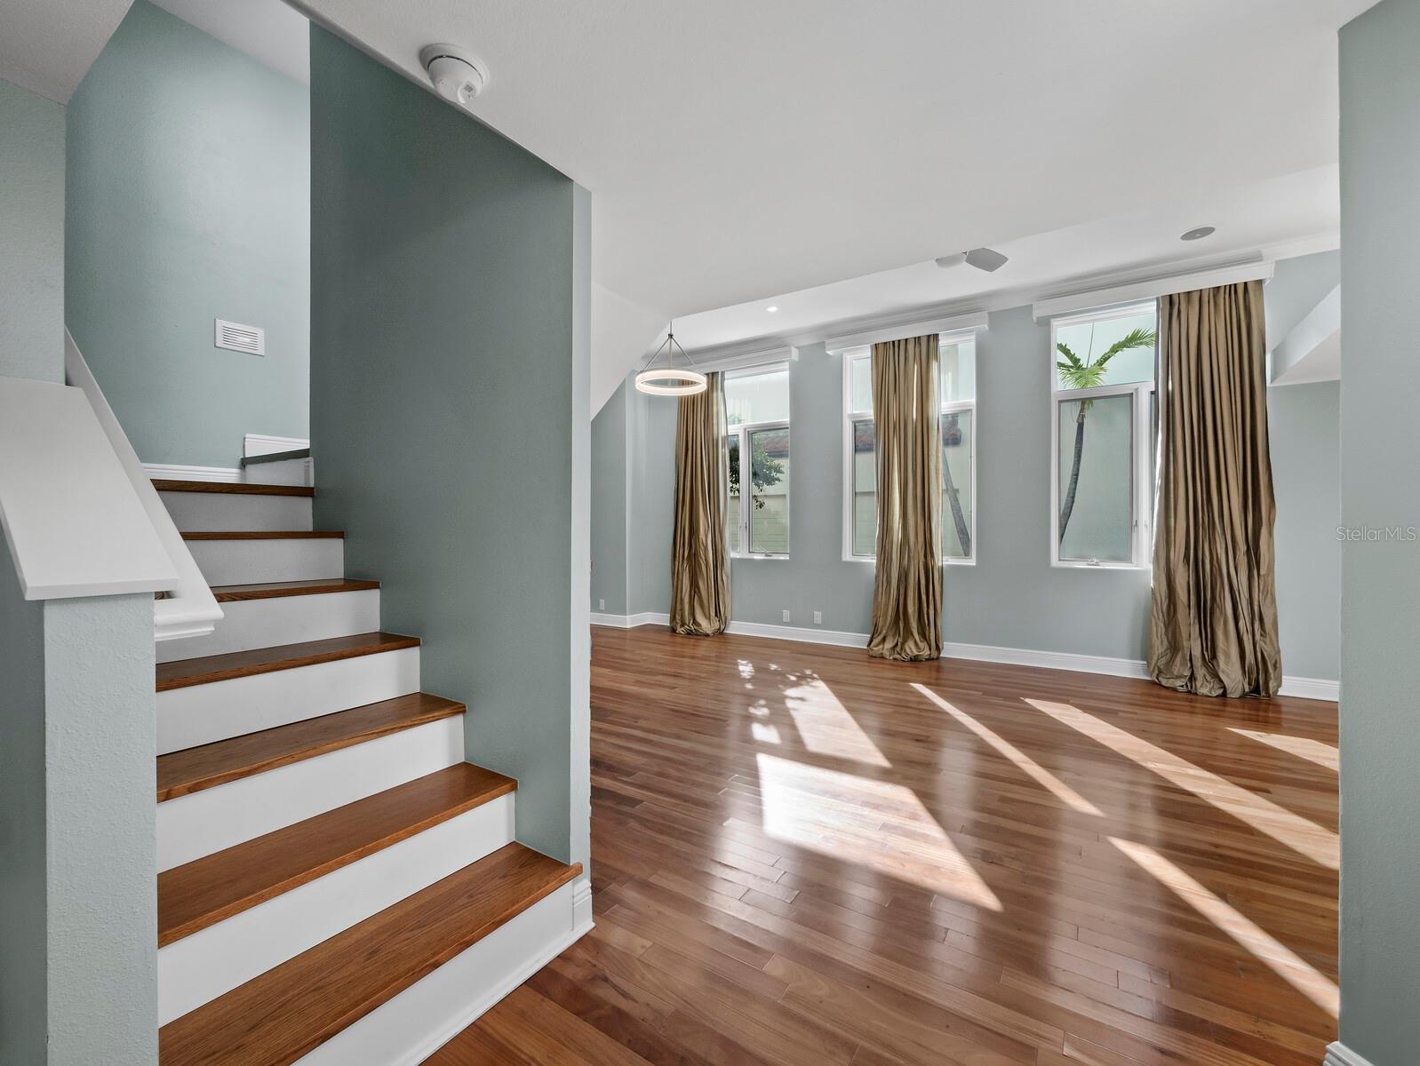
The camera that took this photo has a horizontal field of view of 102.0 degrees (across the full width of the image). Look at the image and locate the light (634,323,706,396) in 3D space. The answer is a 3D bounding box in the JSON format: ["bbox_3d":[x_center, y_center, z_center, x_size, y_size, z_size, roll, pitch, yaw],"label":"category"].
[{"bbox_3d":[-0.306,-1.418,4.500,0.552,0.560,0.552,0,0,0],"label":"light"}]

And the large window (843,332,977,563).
[{"bbox_3d":[1.896,-0.769,5.502,1.246,2.109,0.090,0,0,35],"label":"large window"}]

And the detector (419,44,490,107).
[{"bbox_3d":[-0.547,-0.975,1.242,0.137,0.048,0.137,0,0,0],"label":"detector"}]

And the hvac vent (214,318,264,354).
[{"bbox_3d":[-2.593,-1.085,3.196,0.028,0.155,0.222,0,0,35],"label":"hvac vent"}]

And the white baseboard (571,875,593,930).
[{"bbox_3d":[-0.360,1.074,1.652,0.025,0.131,0.071,0,0,35],"label":"white baseboard"}]

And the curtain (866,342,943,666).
[{"bbox_3d":[1.786,-0.336,5.295,0.638,2.953,0.262,0,0,35],"label":"curtain"}]

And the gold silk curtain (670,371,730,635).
[{"bbox_3d":[-0.126,-0.342,6.609,0.718,2.964,0.262,0,0,35],"label":"gold silk curtain"}]

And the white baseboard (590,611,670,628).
[{"bbox_3d":[-0.987,1.065,7.138,0.912,0.150,0.479,0,0,35],"label":"white baseboard"}]

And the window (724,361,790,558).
[{"bbox_3d":[0.417,-0.769,6.519,1.123,2.109,0.090,0,0,35],"label":"window"}]

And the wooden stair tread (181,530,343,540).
[{"bbox_3d":[-1.887,0.010,2.166,0.308,0.027,0.816,0,0,35],"label":"wooden stair tread"}]

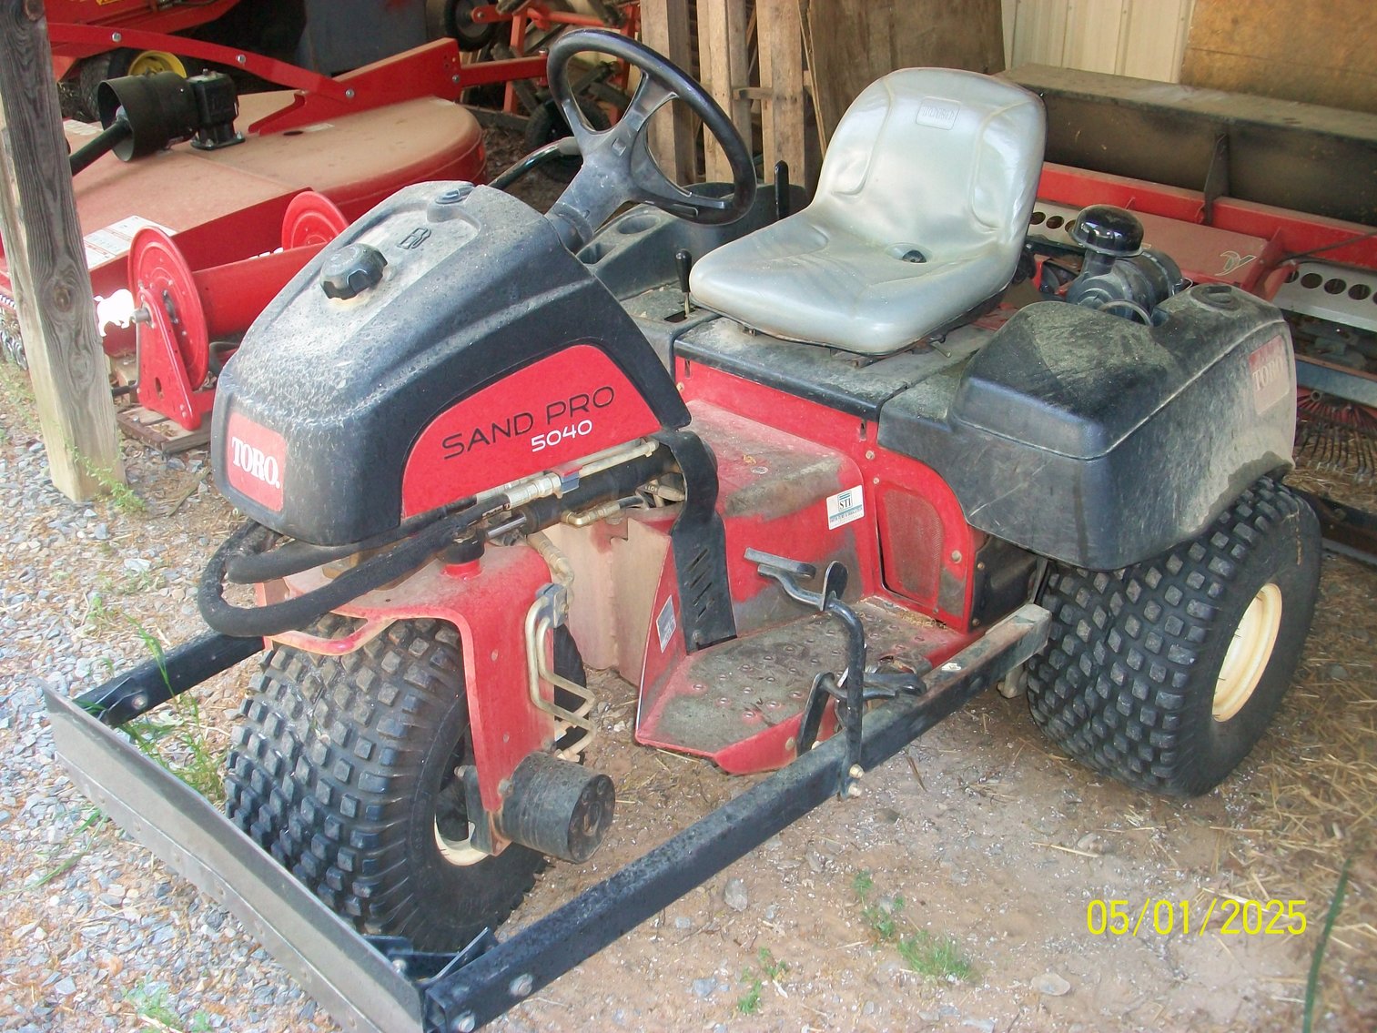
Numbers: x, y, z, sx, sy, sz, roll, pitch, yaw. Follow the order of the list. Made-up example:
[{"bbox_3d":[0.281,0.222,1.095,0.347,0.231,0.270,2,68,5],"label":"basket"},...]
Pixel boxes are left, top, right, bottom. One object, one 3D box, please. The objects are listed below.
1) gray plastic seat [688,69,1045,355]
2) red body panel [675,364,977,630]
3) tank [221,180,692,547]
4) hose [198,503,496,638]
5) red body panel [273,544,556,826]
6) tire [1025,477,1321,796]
[{"bbox_3d":[0.301,-0.538,2.299,0.430,0.400,0.510,21,32,39],"label":"gray plastic seat"},{"bbox_3d":[0.116,-0.027,2.210,0.690,0.320,0.240,21,32,39],"label":"red body panel"},{"bbox_3d":[-0.319,-0.228,1.727,0.380,0.370,0.545,21,32,39],"label":"tank"},{"bbox_3d":[-0.432,0.030,1.656,0.270,0.115,0.350,21,32,39],"label":"hose"},{"bbox_3d":[-0.396,0.223,1.798,0.360,0.380,0.320,11,27,24],"label":"red body panel"},{"bbox_3d":[0.806,0.173,2.233,0.280,0.540,0.552,21,32,39],"label":"tire"}]

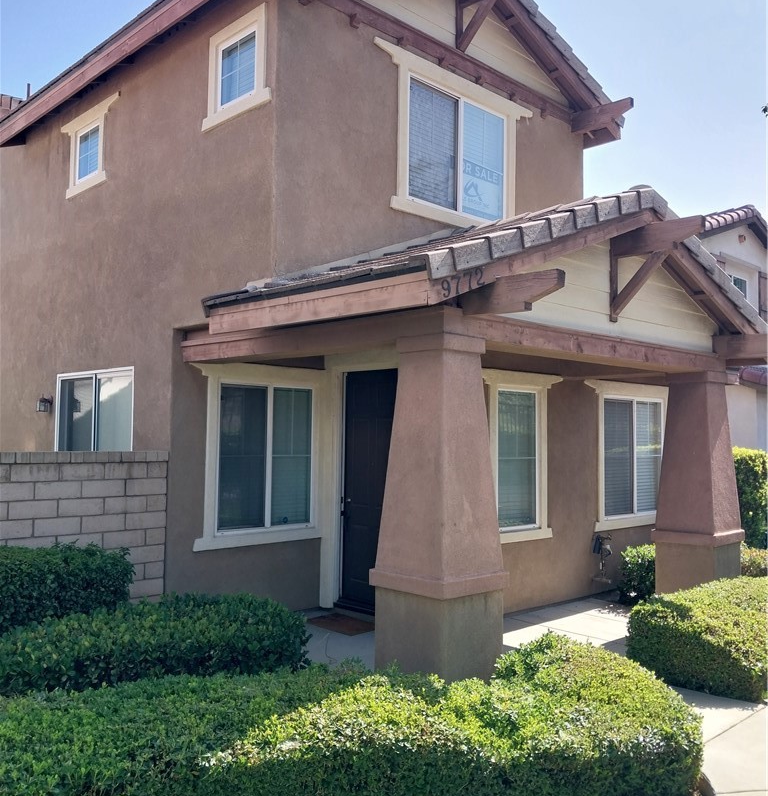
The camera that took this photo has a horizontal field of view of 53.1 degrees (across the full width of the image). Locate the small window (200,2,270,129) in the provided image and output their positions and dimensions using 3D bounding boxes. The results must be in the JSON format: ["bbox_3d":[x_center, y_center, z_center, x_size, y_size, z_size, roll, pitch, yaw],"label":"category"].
[{"bbox_3d":[-1.299,-2.838,6.635,0.110,0.850,0.970,3,-3,-45],"label":"small window"}]

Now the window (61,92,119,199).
[{"bbox_3d":[-3.314,-2.788,8.642,0.130,0.890,1.400,3,-3,-45],"label":"window"}]

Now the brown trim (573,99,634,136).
[{"bbox_3d":[2.616,-3.337,9.184,0.110,0.260,0.780,3,-3,-45],"label":"brown trim"}]

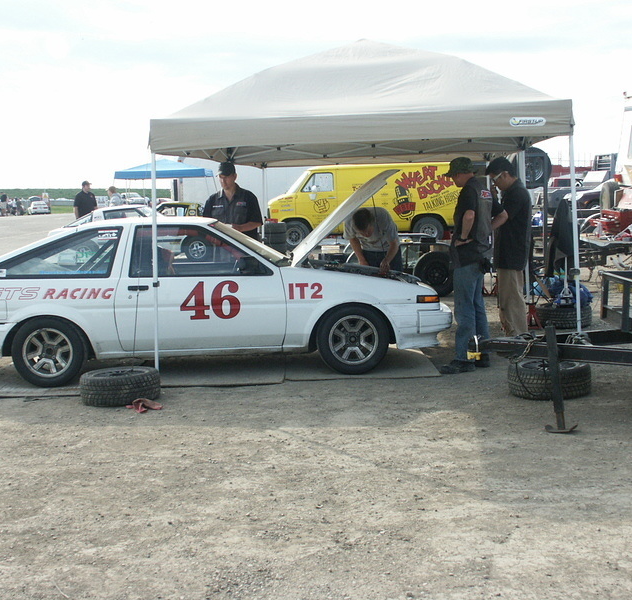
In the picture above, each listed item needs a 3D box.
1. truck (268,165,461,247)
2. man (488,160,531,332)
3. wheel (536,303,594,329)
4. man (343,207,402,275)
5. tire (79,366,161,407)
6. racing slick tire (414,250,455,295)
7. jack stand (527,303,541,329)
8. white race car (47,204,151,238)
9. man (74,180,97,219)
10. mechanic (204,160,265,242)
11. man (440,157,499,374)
[{"bbox_3d":[1.442,-2.449,26.494,5.100,2.020,2.020,-2,6,-5],"label":"truck"},{"bbox_3d":[1.776,-0.459,9.560,0.440,1.730,0.510,-2,6,3],"label":"man"},{"bbox_3d":[2.556,0.159,10.764,0.590,0.200,0.590,-2,6,0],"label":"wheel"},{"bbox_3d":[0.572,-0.258,9.979,0.620,1.320,0.950,-1,6,11],"label":"man"},{"bbox_3d":[-1.421,0.619,7.601,0.590,0.200,0.590,-5,6,0],"label":"tire"},{"bbox_3d":[1.599,-0.354,13.944,0.620,0.620,0.220,-2,6,3],"label":"racing slick tire"},{"bbox_3d":[2.206,0.141,10.660,0.190,0.280,0.190,-1,6,3],"label":"jack stand"},{"bbox_3d":[-3.596,-1.382,22.265,4.250,1.260,1.670,-1,6,8],"label":"white race car"},{"bbox_3d":[-5.362,-1.833,24.324,0.380,1.840,0.560,4,8,45],"label":"man"},{"bbox_3d":[-0.816,-0.484,10.353,0.600,1.780,0.420,0,6,14],"label":"mechanic"},{"bbox_3d":[1.241,-0.298,8.288,0.460,1.710,0.530,0,6,21],"label":"man"}]

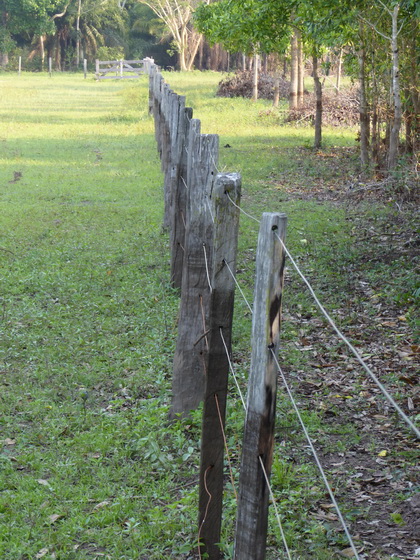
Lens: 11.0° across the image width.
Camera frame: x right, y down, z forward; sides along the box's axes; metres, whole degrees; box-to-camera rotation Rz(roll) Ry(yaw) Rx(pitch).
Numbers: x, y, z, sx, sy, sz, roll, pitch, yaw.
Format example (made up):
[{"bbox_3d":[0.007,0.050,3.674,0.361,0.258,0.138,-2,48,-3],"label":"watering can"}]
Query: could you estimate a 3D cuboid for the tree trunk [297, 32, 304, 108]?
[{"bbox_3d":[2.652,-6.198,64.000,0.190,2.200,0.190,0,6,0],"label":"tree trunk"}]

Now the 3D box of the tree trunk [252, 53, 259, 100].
[{"bbox_3d":[1.571,-7.015,75.393,0.170,1.667,0.160,0,6,0],"label":"tree trunk"}]

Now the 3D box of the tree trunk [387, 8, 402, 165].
[{"bbox_3d":[2.640,-2.764,31.247,0.200,2.338,0.180,0,6,0],"label":"tree trunk"}]

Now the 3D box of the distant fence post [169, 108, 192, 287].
[{"bbox_3d":[-0.188,-0.574,15.318,0.090,1.277,0.095,3,6,-2],"label":"distant fence post"}]

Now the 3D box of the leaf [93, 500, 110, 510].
[{"bbox_3d":[-0.393,0.817,7.910,0.045,0.025,0.085,3,7,26],"label":"leaf"}]

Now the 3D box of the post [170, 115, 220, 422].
[{"bbox_3d":[-0.061,-0.020,9.600,0.140,1.270,0.130,4,6,0],"label":"post"}]

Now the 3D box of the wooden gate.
[{"bbox_3d":[-4.776,-11.759,122.000,3.350,1.240,0.140,0,6,0],"label":"wooden gate"}]

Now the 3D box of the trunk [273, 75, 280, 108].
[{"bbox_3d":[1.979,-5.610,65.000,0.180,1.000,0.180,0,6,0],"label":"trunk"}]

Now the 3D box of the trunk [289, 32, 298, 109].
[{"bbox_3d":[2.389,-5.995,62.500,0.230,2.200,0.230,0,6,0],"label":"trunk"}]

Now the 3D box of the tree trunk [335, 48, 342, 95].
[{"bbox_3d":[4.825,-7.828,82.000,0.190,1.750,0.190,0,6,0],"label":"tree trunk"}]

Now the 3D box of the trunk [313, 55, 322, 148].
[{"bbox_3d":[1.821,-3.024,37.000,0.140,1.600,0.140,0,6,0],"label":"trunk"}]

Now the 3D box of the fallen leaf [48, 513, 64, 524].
[{"bbox_3d":[-0.540,0.840,7.689,0.060,0.030,0.080,0,6,0],"label":"fallen leaf"}]

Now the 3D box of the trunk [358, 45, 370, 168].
[{"bbox_3d":[2.222,-2.497,31.413,0.150,1.771,0.130,0,6,0],"label":"trunk"}]

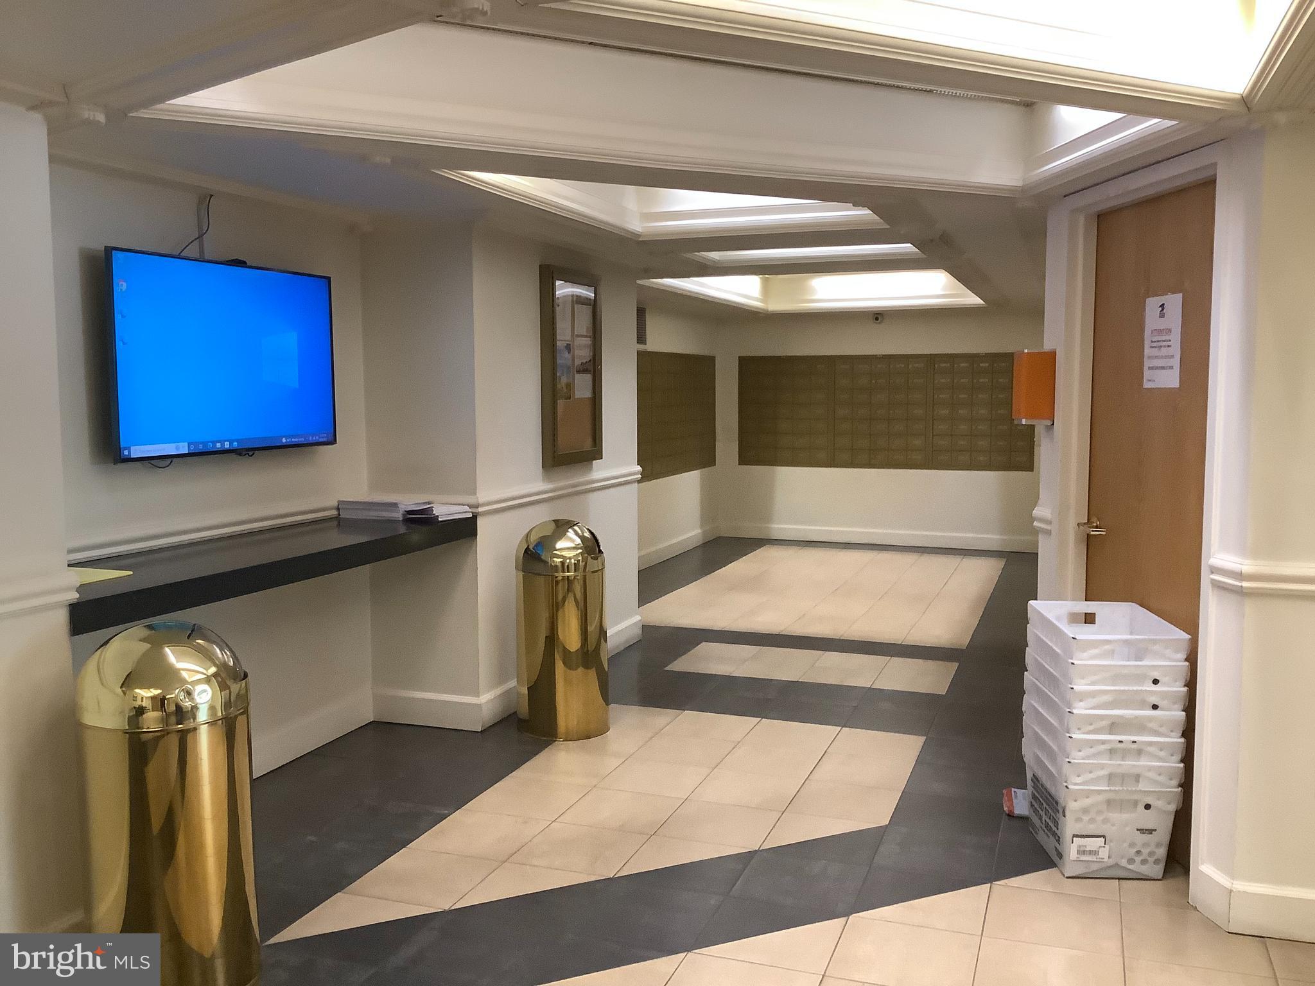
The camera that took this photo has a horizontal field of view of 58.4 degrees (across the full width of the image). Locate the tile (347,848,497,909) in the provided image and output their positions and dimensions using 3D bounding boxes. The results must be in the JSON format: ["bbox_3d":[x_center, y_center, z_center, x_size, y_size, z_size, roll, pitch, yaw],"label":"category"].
[{"bbox_3d":[-0.676,1.123,3.429,0.340,0.010,0.342,2,6,20],"label":"tile"}]

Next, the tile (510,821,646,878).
[{"bbox_3d":[-0.242,1.125,3.715,0.350,0.010,0.350,2,6,20],"label":"tile"}]

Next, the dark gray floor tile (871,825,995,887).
[{"bbox_3d":[0.880,1.137,3.709,0.355,0.010,0.354,2,6,20],"label":"dark gray floor tile"}]

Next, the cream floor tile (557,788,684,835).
[{"bbox_3d":[-0.119,1.079,3.985,0.343,0.010,0.342,2,6,20],"label":"cream floor tile"}]

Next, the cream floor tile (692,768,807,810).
[{"bbox_3d":[0.331,1.082,4.278,0.355,0.010,0.354,2,6,20],"label":"cream floor tile"}]

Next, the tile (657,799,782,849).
[{"bbox_3d":[0.212,1.113,3.947,0.355,0.010,0.354,2,6,20],"label":"tile"}]

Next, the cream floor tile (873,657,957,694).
[{"bbox_3d":[1.284,0.905,5.827,0.343,0.010,0.651,2,6,20],"label":"cream floor tile"}]

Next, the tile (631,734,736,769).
[{"bbox_3d":[0.115,1.040,4.729,0.355,0.010,0.354,2,6,20],"label":"tile"}]

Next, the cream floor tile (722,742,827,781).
[{"bbox_3d":[0.450,1.052,4.610,0.355,0.010,0.354,2,6,20],"label":"cream floor tile"}]

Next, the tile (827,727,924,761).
[{"bbox_3d":[0.883,1.010,4.721,0.343,0.010,0.342,2,6,20],"label":"tile"}]

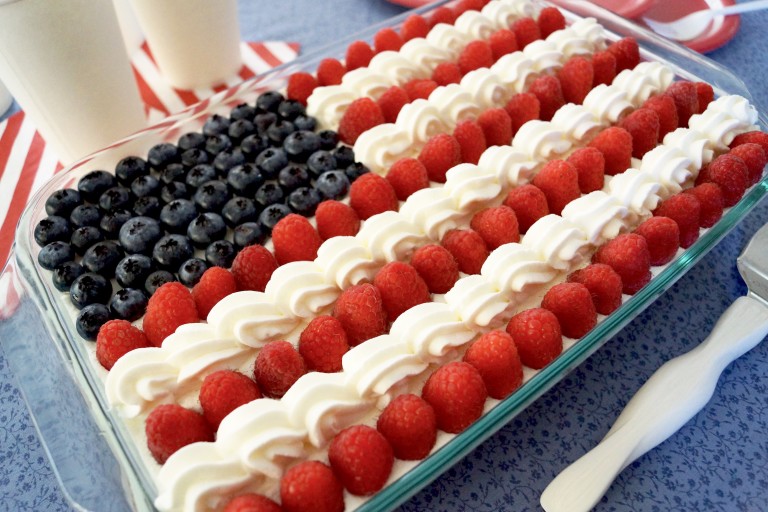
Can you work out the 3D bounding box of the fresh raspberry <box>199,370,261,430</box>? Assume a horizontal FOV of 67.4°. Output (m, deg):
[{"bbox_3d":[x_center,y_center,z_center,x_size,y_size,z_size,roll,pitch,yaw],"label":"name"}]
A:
[{"bbox_3d":[-0.054,0.050,0.201,0.020,0.021,0.020,-2,53,2],"label":"fresh raspberry"}]

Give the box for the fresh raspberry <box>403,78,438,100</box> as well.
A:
[{"bbox_3d":[0.019,-0.084,0.305,0.018,0.018,0.018,-1,52,2],"label":"fresh raspberry"}]

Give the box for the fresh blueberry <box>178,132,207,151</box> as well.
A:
[{"bbox_3d":[-0.100,-0.059,0.301,0.013,0.010,0.013,-2,53,2],"label":"fresh blueberry"}]

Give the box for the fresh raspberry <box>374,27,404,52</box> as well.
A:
[{"bbox_3d":[0.003,-0.127,0.344,0.017,0.019,0.017,-3,53,4],"label":"fresh raspberry"}]

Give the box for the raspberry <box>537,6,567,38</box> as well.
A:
[{"bbox_3d":[0.098,-0.137,0.334,0.017,0.017,0.017,11,55,12],"label":"raspberry"}]

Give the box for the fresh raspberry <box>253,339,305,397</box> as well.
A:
[{"bbox_3d":[-0.039,0.043,0.216,0.021,0.022,0.021,-2,52,3],"label":"fresh raspberry"}]

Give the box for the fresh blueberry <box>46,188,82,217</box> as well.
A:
[{"bbox_3d":[-0.157,-0.026,0.282,0.016,0.013,0.016,-32,56,-18],"label":"fresh blueberry"}]

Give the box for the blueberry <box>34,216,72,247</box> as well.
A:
[{"bbox_3d":[-0.158,-0.011,0.275,0.016,0.014,0.016,-32,57,-18],"label":"blueberry"}]

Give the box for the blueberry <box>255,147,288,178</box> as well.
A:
[{"bbox_3d":[-0.056,-0.047,0.287,0.016,0.013,0.016,-2,53,2],"label":"blueberry"}]

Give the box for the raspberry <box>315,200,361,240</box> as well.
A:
[{"bbox_3d":[-0.022,-0.017,0.270,0.020,0.018,0.020,-2,53,3],"label":"raspberry"}]

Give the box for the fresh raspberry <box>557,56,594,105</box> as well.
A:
[{"bbox_3d":[0.101,-0.092,0.305,0.020,0.023,0.020,-2,53,2],"label":"fresh raspberry"}]

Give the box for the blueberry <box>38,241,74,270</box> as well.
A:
[{"bbox_3d":[-0.148,0.000,0.259,0.014,0.011,0.014,-32,58,-19],"label":"blueberry"}]

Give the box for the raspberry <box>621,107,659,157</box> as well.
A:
[{"bbox_3d":[0.120,-0.058,0.272,0.019,0.023,0.019,-1,54,2],"label":"raspberry"}]

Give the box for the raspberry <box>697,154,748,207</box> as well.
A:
[{"bbox_3d":[0.151,-0.034,0.256,0.020,0.023,0.020,-32,58,-20],"label":"raspberry"}]

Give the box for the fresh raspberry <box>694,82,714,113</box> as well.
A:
[{"bbox_3d":[0.169,-0.085,0.309,0.018,0.019,0.018,-32,59,-20],"label":"fresh raspberry"}]

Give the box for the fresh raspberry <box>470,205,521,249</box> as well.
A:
[{"bbox_3d":[0.050,-0.012,0.256,0.021,0.021,0.021,-1,54,1],"label":"fresh raspberry"}]

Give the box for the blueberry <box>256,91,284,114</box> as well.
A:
[{"bbox_3d":[-0.062,-0.085,0.317,0.015,0.011,0.015,-2,53,2],"label":"blueberry"}]

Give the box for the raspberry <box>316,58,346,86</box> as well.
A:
[{"bbox_3d":[-0.030,-0.105,0.329,0.017,0.018,0.017,-2,52,3],"label":"raspberry"}]

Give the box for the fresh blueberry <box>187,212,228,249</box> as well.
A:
[{"bbox_3d":[-0.079,-0.011,0.257,0.016,0.013,0.016,-1,52,2],"label":"fresh blueberry"}]

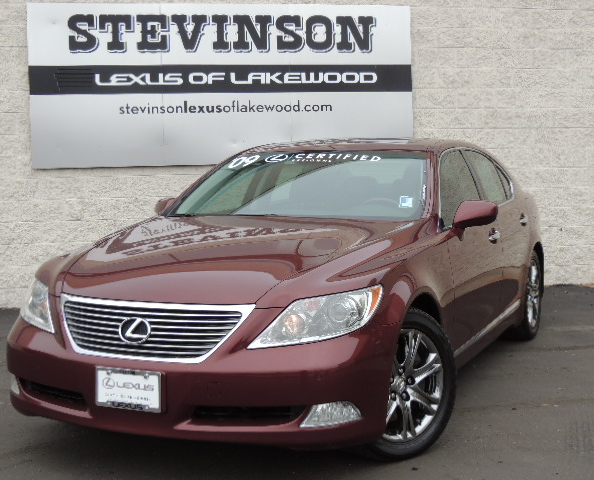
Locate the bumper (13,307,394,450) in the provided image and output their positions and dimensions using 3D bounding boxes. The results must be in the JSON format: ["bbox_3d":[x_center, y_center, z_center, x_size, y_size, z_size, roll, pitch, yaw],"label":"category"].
[{"bbox_3d":[-0.551,0.539,3.898,1.840,0.550,0.570,2,5,25],"label":"bumper"}]

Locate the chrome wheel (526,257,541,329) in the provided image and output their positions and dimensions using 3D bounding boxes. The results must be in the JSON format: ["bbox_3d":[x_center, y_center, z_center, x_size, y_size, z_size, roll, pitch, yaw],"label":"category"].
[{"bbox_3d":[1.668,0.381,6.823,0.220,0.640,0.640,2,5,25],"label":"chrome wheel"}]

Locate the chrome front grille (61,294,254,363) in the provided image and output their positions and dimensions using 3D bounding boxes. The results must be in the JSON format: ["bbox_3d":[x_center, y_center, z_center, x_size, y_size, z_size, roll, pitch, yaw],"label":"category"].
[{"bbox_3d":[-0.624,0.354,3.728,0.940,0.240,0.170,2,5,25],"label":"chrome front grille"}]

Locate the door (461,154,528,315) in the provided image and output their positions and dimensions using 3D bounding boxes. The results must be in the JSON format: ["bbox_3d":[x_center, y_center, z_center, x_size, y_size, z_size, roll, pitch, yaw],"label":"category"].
[{"bbox_3d":[1.325,-0.070,6.087,0.310,1.055,1.140,2,5,25],"label":"door"}]

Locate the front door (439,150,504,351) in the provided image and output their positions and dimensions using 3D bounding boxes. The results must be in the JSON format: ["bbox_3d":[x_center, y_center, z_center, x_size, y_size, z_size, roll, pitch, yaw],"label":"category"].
[{"bbox_3d":[0.888,0.027,5.132,0.320,1.080,1.250,2,5,25],"label":"front door"}]

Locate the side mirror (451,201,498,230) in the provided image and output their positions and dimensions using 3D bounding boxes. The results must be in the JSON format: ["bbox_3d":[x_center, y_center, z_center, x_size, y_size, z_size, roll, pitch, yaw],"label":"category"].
[{"bbox_3d":[0.928,-0.126,4.801,0.230,0.150,0.150,2,5,25],"label":"side mirror"}]

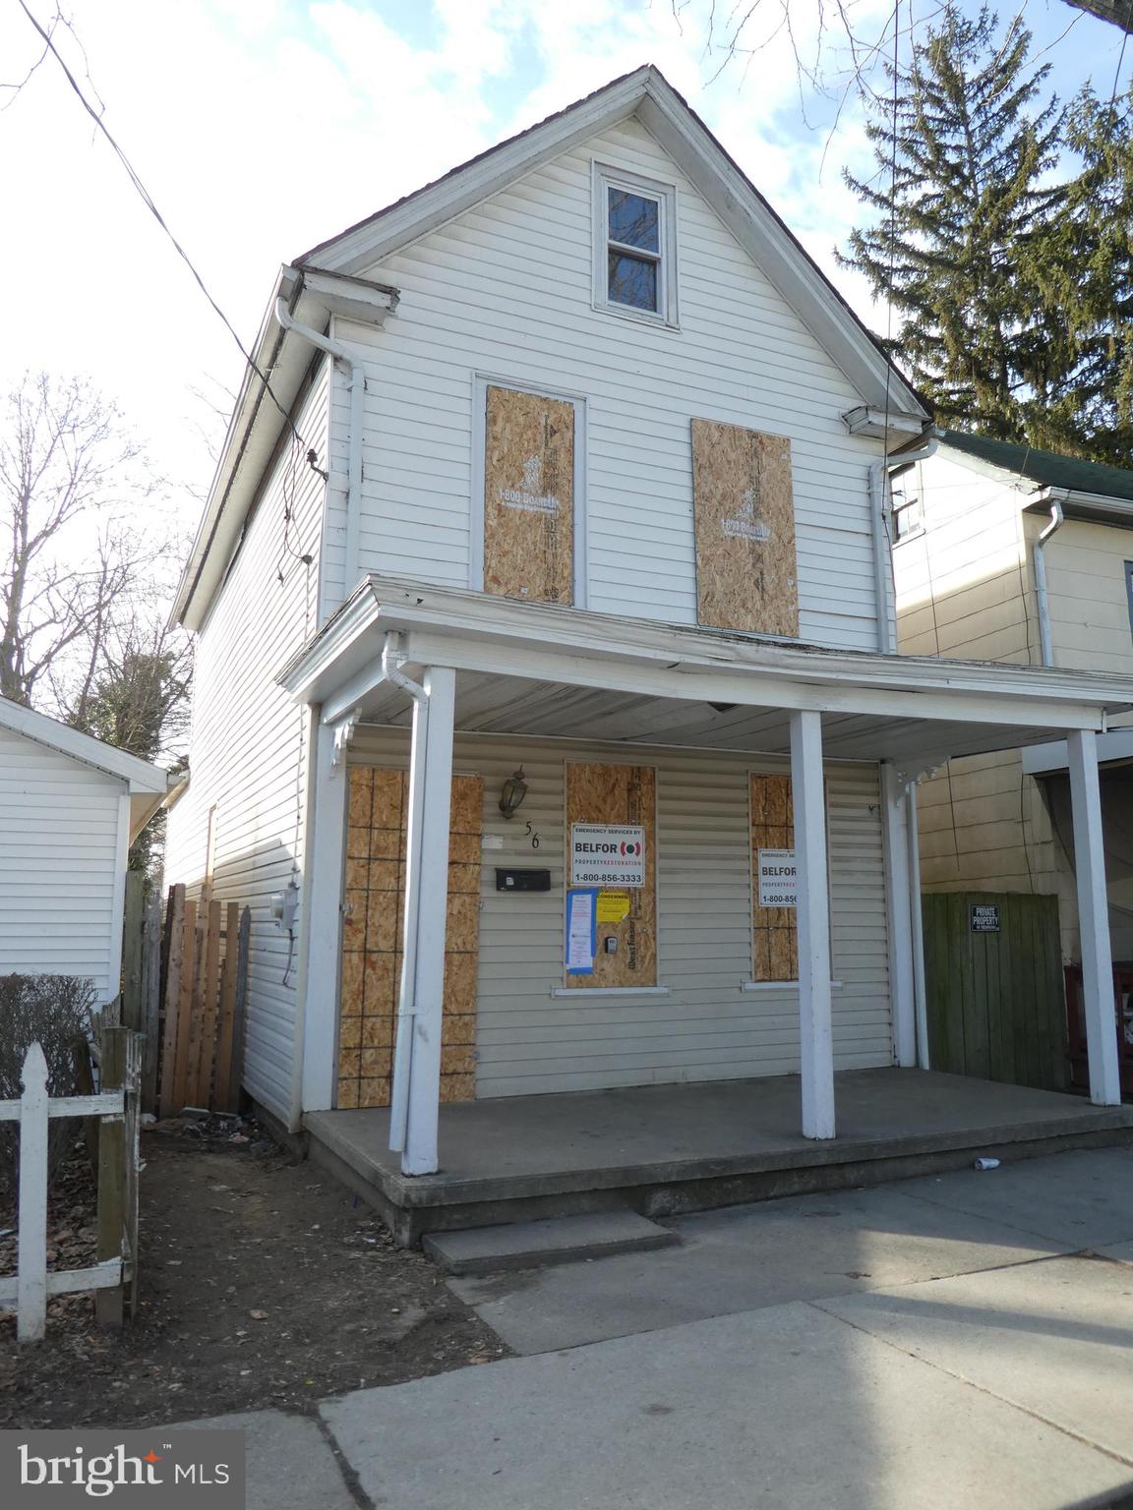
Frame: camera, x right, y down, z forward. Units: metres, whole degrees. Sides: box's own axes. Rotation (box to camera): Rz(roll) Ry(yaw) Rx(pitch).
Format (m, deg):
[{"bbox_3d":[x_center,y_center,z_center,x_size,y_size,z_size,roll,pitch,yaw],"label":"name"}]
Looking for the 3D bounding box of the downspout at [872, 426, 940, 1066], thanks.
[{"bbox_3d":[3.061,-0.151,9.163,0.656,5.575,0.273,5,-10,-25],"label":"downspout"}]

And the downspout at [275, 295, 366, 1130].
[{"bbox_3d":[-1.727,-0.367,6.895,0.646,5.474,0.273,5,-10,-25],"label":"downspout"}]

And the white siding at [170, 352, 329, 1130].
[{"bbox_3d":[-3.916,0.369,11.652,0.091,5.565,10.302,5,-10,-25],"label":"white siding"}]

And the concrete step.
[{"bbox_3d":[-0.075,2.261,4.868,1.091,0.071,0.444,5,-10,-25],"label":"concrete step"}]

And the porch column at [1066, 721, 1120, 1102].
[{"bbox_3d":[3.586,1.078,7.151,0.145,2.500,0.145,5,-10,-25],"label":"porch column"}]

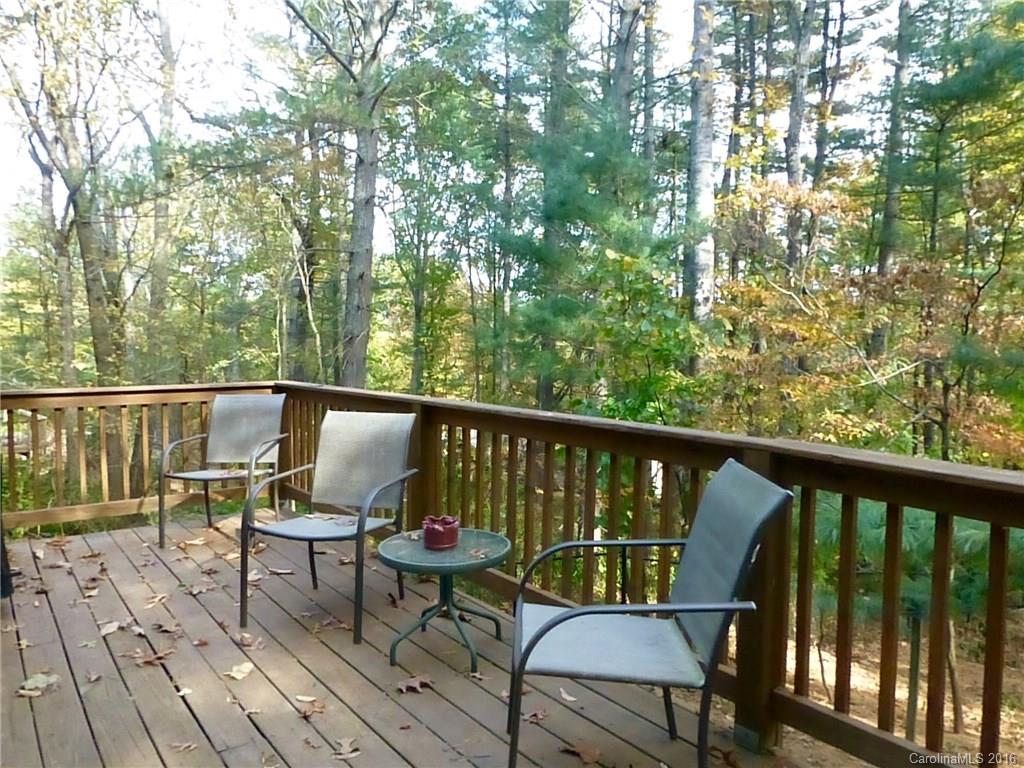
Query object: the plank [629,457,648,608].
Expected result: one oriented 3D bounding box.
[{"bbox_3d":[0.472,0.587,2.654,0.036,0.640,0.036,-2,4,-38],"label":"plank"}]

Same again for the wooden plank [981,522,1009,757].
[{"bbox_3d":[1.191,0.653,1.752,0.034,0.680,0.034,-2,4,-39],"label":"wooden plank"}]

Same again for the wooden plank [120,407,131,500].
[{"bbox_3d":[-2.586,0.465,4.751,0.035,0.710,0.035,-2,4,-39],"label":"wooden plank"}]

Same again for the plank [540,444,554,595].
[{"bbox_3d":[0.158,0.561,3.057,0.036,0.640,0.036,-2,4,-38],"label":"plank"}]

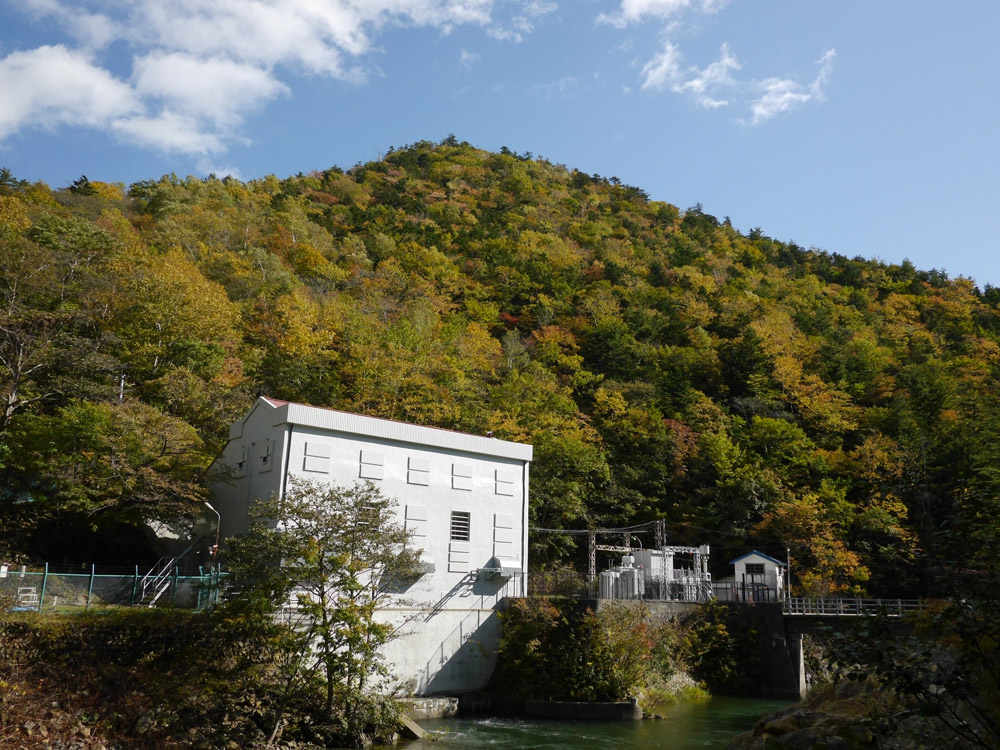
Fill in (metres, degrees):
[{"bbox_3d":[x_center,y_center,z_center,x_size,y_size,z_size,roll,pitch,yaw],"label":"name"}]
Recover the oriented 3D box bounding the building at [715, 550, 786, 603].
[{"bbox_3d":[21.618,17.305,69.200,5.271,4.209,5.200,-6,-17,25],"label":"building"}]

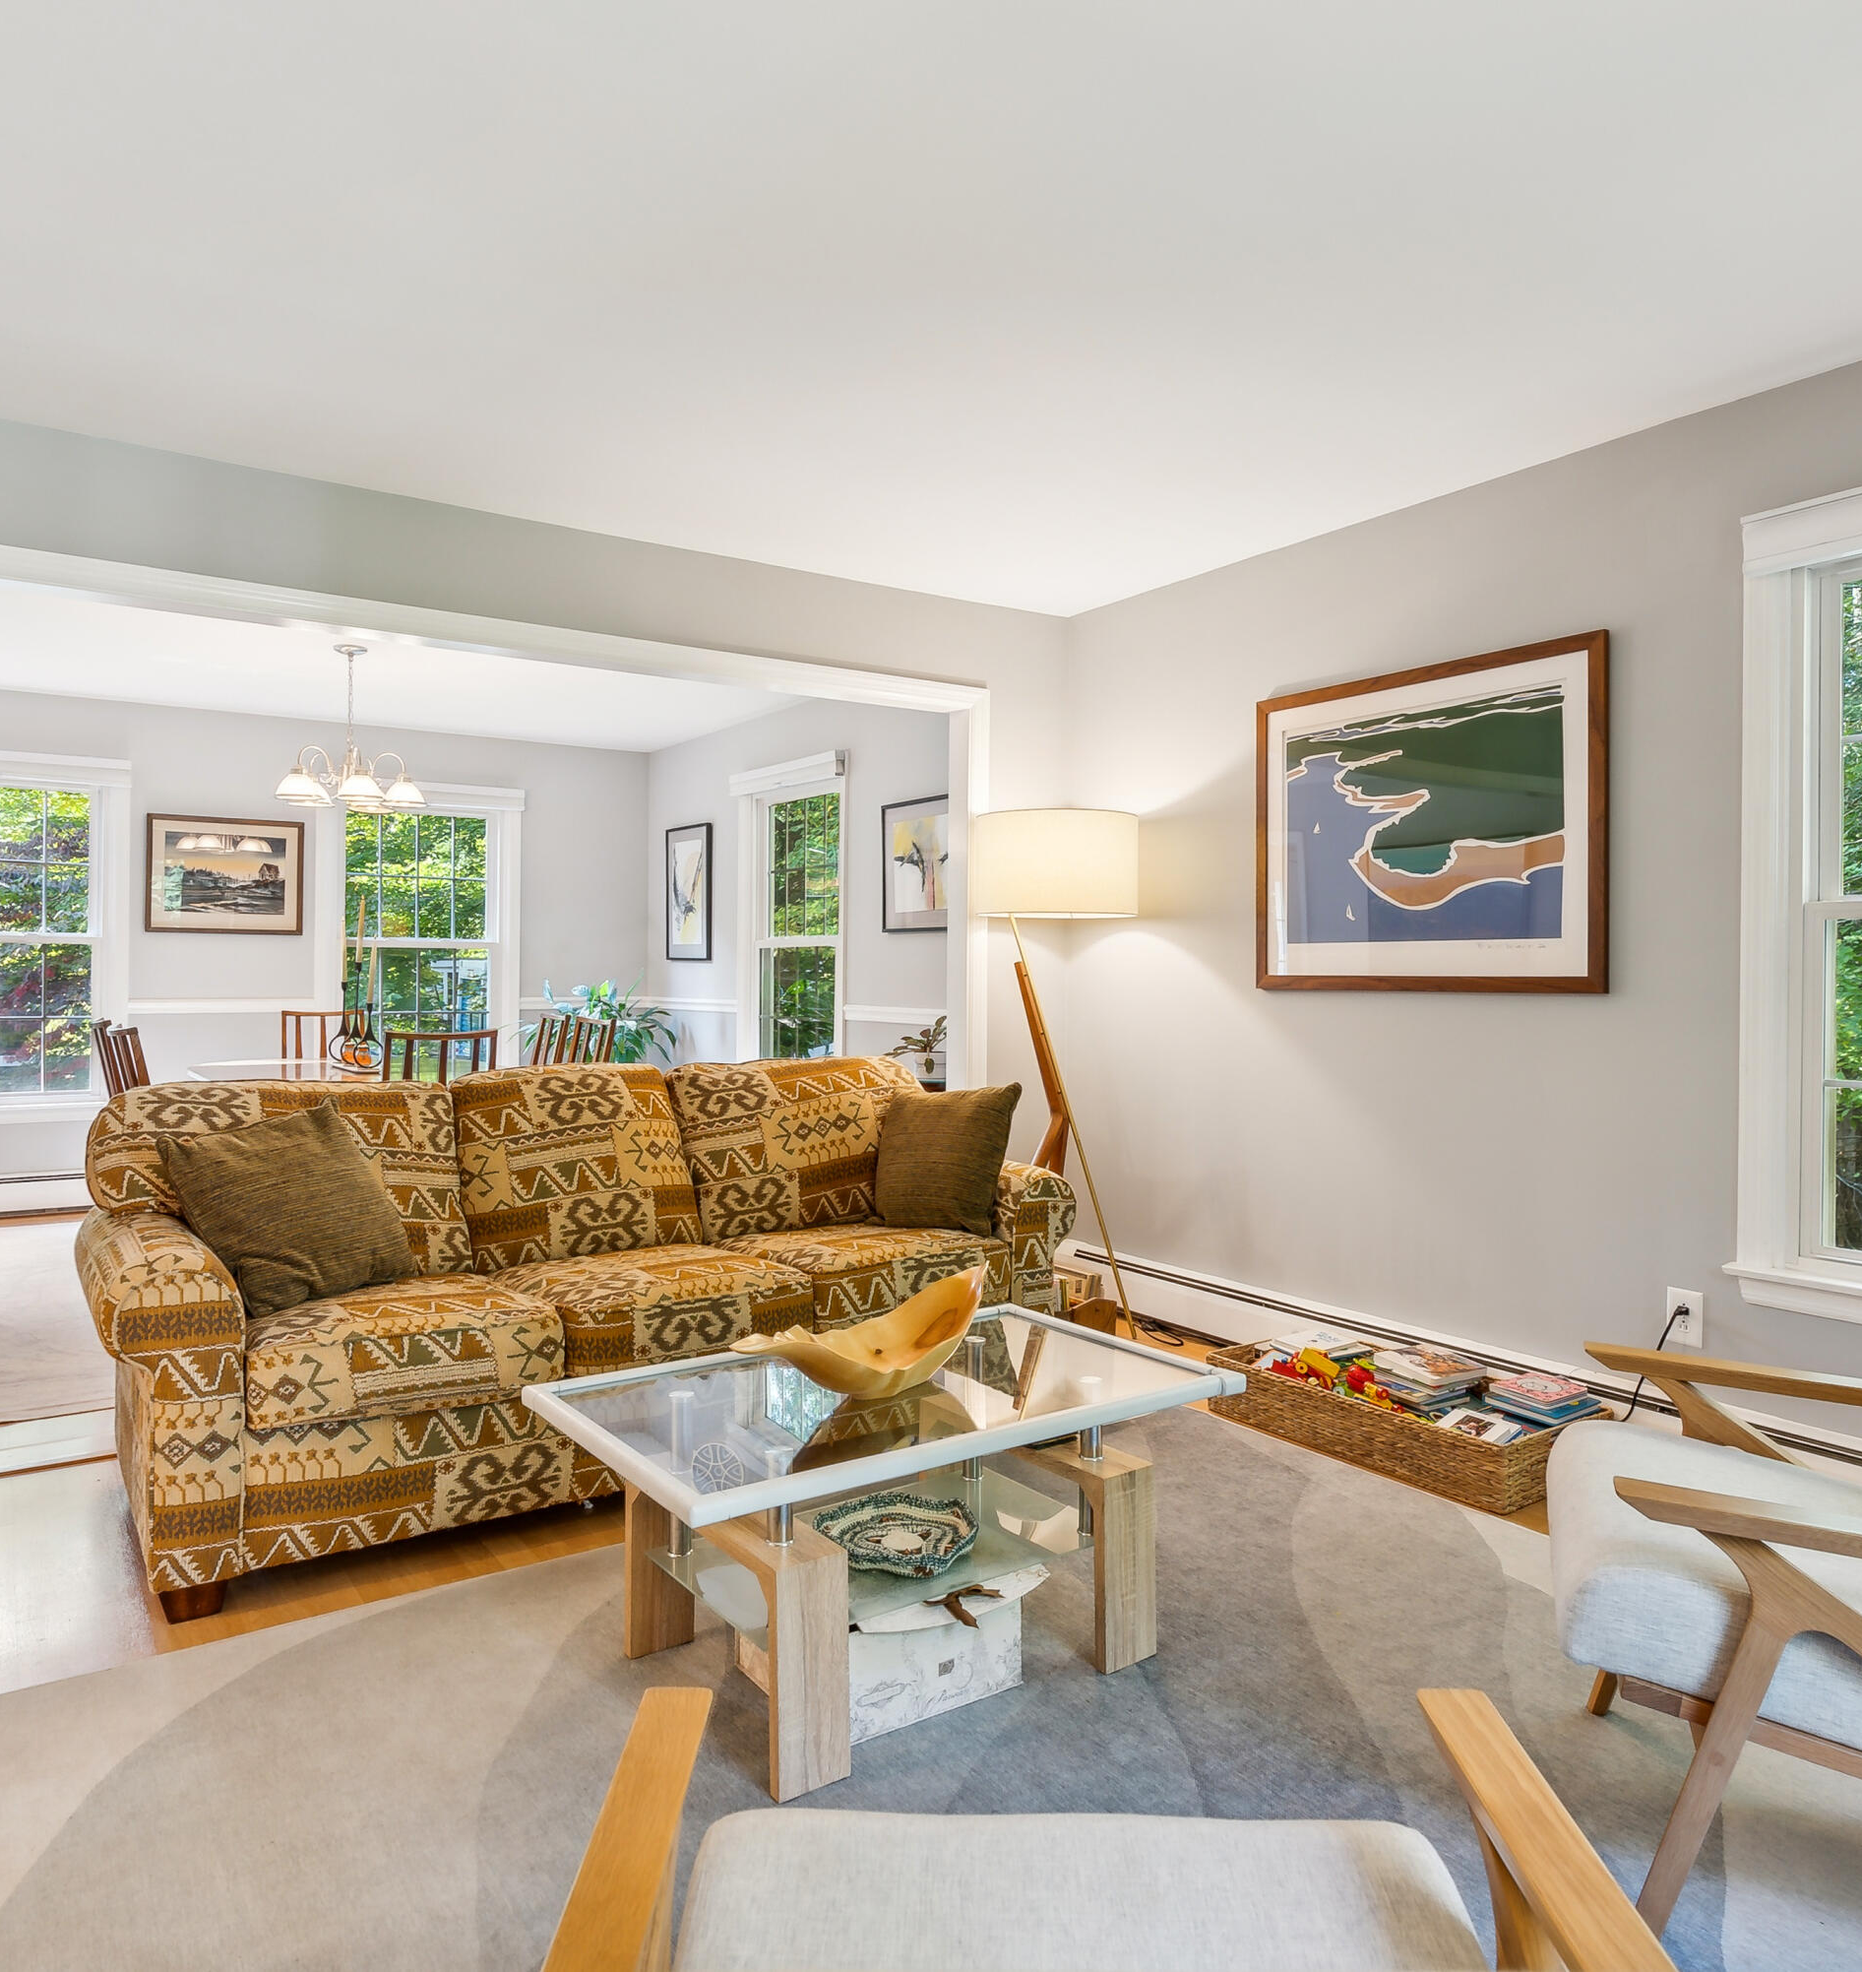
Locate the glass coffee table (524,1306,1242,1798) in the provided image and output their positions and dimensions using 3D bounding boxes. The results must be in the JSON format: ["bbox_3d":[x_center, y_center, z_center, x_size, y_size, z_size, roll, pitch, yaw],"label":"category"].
[{"bbox_3d":[-0.064,0.885,2.178,1.004,0.443,0.619,0,0,-35],"label":"glass coffee table"}]

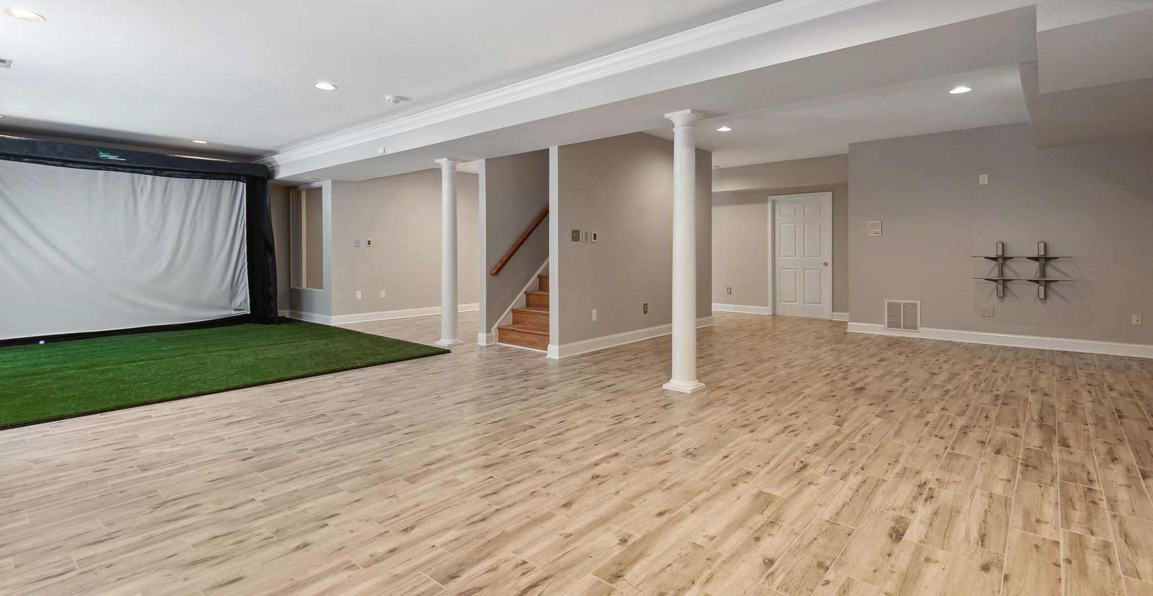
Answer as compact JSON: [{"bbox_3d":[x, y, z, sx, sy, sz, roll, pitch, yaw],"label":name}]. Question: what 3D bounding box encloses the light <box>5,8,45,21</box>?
[{"bbox_3d":[-3.422,-1.756,3.180,0.185,0.035,0.185,3,5,40],"label":"light"}]

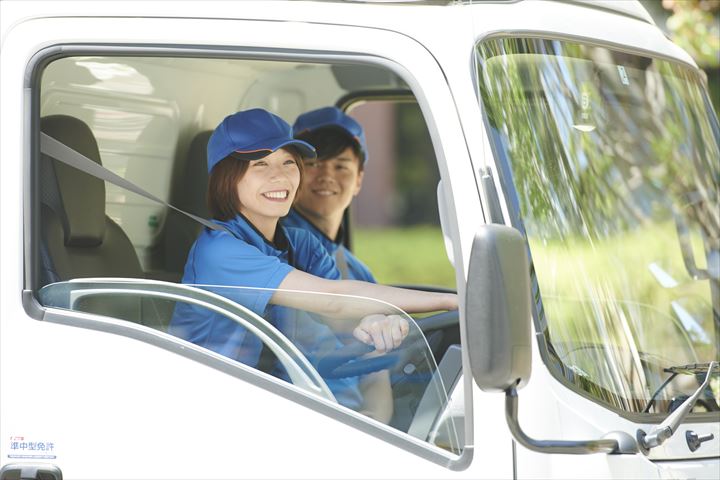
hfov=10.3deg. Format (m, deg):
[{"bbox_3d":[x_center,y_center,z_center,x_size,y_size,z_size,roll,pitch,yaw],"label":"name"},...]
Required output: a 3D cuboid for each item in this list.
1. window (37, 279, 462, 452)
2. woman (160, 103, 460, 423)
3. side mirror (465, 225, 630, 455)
[{"bbox_3d":[-0.219,0.248,7.920,0.900,0.345,0.050,0,-6,21],"label":"window"},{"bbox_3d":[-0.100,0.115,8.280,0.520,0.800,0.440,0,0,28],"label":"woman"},{"bbox_3d":[0.359,0.190,7.650,0.230,0.440,0.270,0,0,26],"label":"side mirror"}]

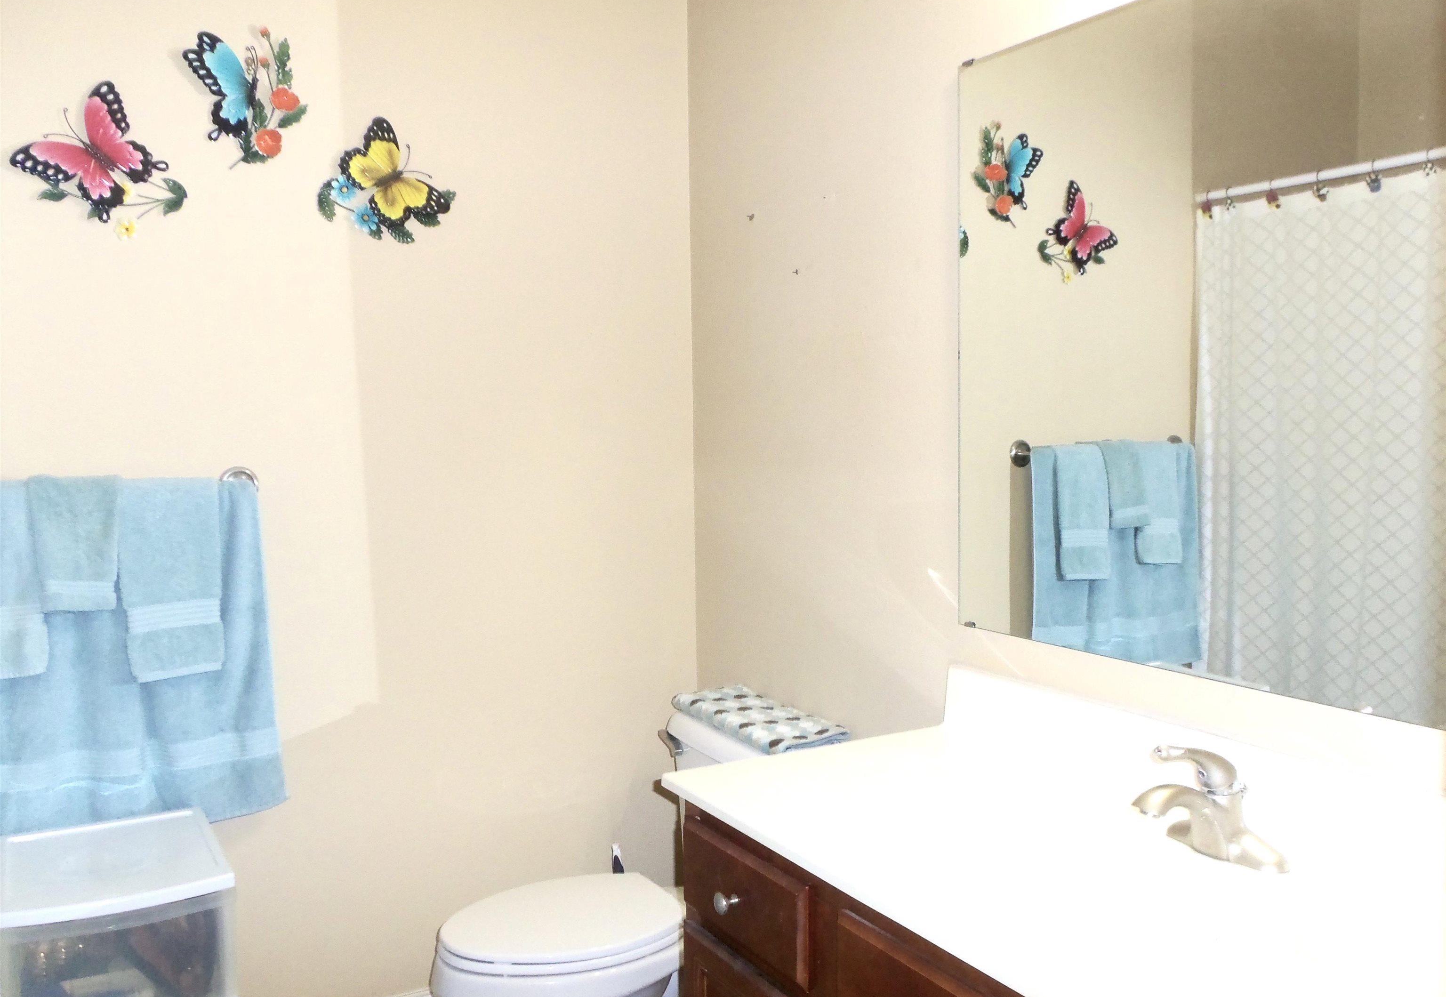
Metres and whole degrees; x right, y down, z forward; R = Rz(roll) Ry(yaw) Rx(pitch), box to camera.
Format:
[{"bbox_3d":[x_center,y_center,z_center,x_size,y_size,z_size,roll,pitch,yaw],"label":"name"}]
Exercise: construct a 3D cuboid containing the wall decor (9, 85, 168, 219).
[{"bbox_3d":[-1.115,-0.614,2.063,0.248,0.250,0.045,-3,5,-30],"label":"wall decor"}]

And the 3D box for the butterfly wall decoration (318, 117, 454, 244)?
[{"bbox_3d":[-0.663,-0.631,2.321,0.273,0.244,0.048,-3,5,-30],"label":"butterfly wall decoration"}]

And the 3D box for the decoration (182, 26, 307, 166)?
[{"bbox_3d":[-0.886,-0.749,2.183,0.218,0.269,0.052,-3,5,-30],"label":"decoration"}]

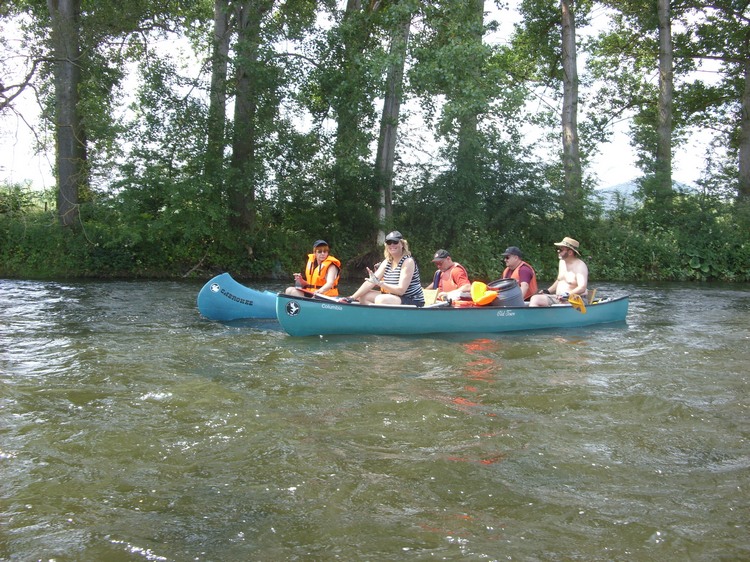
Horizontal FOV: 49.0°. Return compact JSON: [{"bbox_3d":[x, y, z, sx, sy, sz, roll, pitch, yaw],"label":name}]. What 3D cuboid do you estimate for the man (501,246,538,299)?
[{"bbox_3d":[1.860,0.030,10.750,0.680,0.970,0.540,0,1,-16],"label":"man"}]

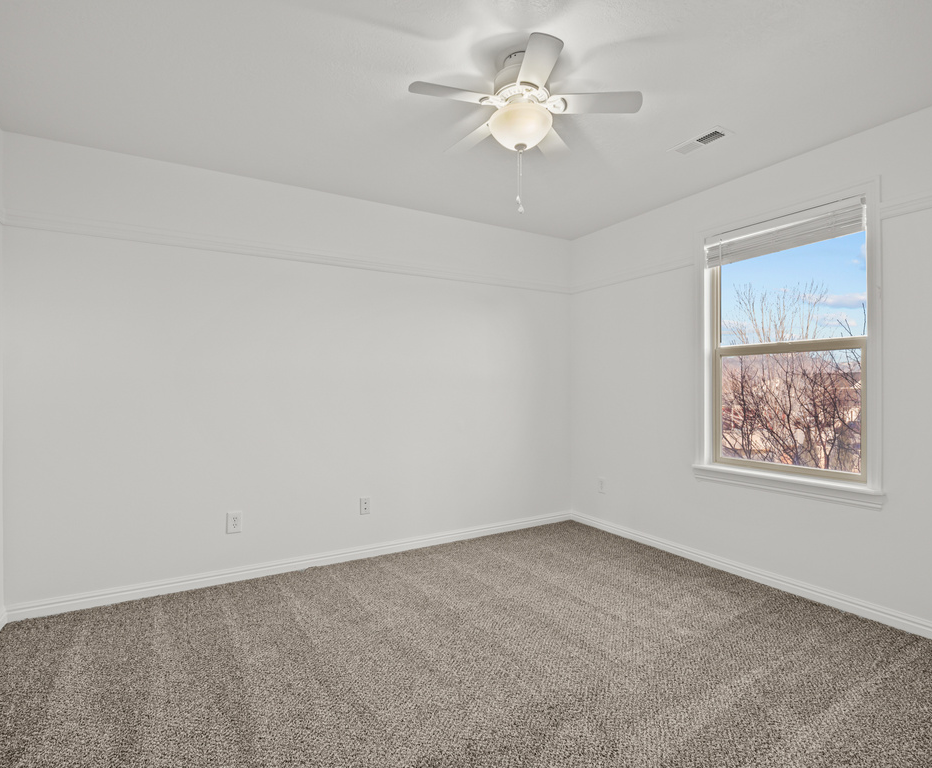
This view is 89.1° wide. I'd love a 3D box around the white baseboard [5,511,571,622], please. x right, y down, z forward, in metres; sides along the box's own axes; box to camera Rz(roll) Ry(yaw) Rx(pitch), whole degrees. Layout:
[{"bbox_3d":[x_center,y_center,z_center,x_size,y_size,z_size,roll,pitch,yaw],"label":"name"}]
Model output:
[{"bbox_3d":[-0.672,1.135,3.220,3.673,0.086,0.015,0,0,-29],"label":"white baseboard"}]

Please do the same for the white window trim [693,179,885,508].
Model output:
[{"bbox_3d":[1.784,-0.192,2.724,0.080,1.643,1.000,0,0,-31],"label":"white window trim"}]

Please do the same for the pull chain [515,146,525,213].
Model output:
[{"bbox_3d":[0.212,-0.798,1.860,0.032,0.262,0.027,0,0,6],"label":"pull chain"}]

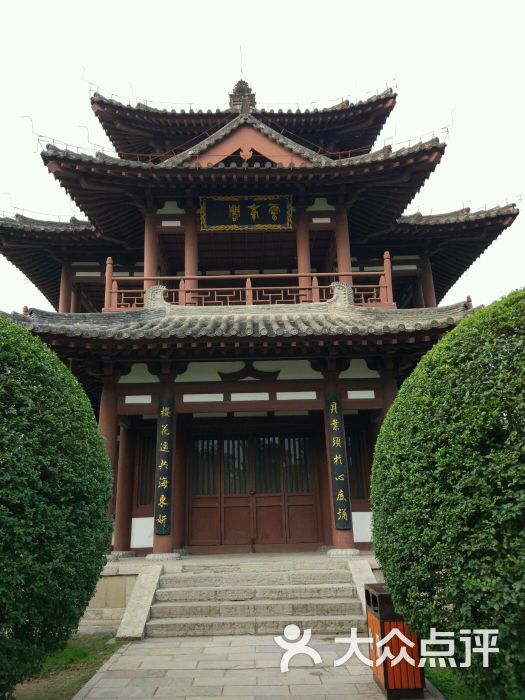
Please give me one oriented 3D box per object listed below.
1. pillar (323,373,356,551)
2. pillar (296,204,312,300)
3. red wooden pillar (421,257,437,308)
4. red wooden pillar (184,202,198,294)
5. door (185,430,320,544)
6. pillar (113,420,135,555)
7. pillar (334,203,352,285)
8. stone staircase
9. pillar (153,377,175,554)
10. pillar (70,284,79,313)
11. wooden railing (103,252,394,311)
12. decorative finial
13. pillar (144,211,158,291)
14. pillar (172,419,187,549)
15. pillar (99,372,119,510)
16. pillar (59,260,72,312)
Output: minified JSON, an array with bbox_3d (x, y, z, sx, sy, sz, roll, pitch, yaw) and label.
[{"bbox_3d":[1.476,2.133,11.140,0.370,3.360,0.370,-1,-16,0],"label":"pillar"},{"bbox_3d":[0.985,-2.095,13.163,0.290,2.721,0.290,-1,-16,-1],"label":"pillar"},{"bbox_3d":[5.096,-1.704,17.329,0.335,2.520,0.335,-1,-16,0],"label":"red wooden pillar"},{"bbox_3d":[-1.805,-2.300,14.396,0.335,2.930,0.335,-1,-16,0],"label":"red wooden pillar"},{"bbox_3d":[-0.174,2.694,11.011,2.519,2.166,0.120,-1,-16,-1],"label":"door"},{"bbox_3d":[-2.971,2.712,12.337,0.360,3.090,0.360,-1,-16,0],"label":"pillar"},{"bbox_3d":[1.915,-2.128,13.178,0.290,2.762,0.290,-1,-16,-1],"label":"pillar"},{"bbox_3d":[-0.077,3.496,8.121,2.840,0.772,1.600,-1,-16,-1],"label":"stone staircase"},{"bbox_3d":[-1.903,2.193,11.131,0.370,3.380,0.370,-1,-16,0],"label":"pillar"},{"bbox_3d":[-6.501,-1.087,19.549,0.312,3.260,0.312,-1,-17,-1],"label":"pillar"},{"bbox_3d":[-0.285,-1.466,12.252,6.242,1.287,0.250,-1,-16,-1],"label":"wooden railing"},{"bbox_3d":[-0.725,-9.139,20.534,0.943,1.523,0.943,-1,-16,-1],"label":"decorative finial"},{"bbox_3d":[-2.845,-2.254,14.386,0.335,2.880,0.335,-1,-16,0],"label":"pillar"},{"bbox_3d":[-1.826,2.689,12.341,0.360,3.090,0.360,-1,-16,0],"label":"pillar"},{"bbox_3d":[-3.063,2.231,11.123,0.370,3.350,0.370,-1,-16,0],"label":"pillar"},{"bbox_3d":[-5.561,-1.229,15.843,0.280,2.712,0.280,-1,-16,-1],"label":"pillar"}]

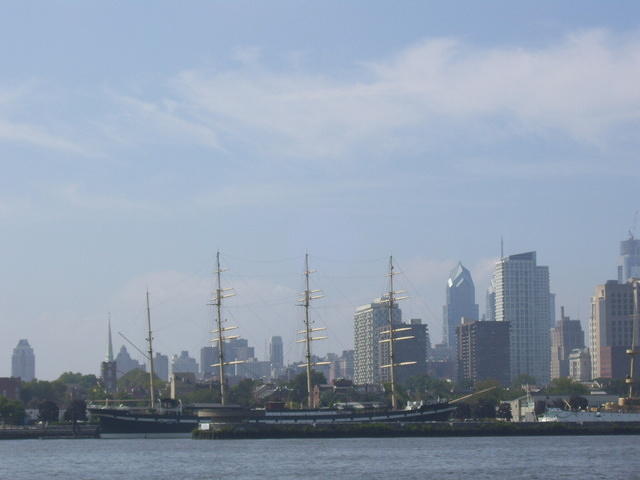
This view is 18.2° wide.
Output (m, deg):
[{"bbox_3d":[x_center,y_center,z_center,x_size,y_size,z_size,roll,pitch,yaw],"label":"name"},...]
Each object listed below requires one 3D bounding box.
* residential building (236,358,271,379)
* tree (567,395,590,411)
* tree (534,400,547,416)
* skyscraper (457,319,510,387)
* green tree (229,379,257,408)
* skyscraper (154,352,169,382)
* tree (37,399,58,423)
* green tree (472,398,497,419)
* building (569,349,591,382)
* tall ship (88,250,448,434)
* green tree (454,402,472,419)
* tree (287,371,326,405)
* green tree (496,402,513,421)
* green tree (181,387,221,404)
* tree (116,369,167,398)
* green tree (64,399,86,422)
[{"bbox_3d":[-80.950,180.070,2404.460,42.000,73.700,26.000,0,-5,-9],"label":"residential building"},{"bbox_3d":[89.270,58.170,690.580,6.700,9.200,6.700,-1,-5,0],"label":"tree"},{"bbox_3d":[74.558,57.492,674.707,5.000,6.500,5.000,0,-5,0],"label":"tree"},{"bbox_3d":[123.650,97.510,1519.190,27.000,74.000,45.000,0,-5,-9],"label":"skyscraper"},{"bbox_3d":[-28.314,57.303,739.459,11.000,12.000,11.000,0,-5,0],"label":"green tree"},{"bbox_3d":[-199.300,184.570,2505.020,19.000,85.700,22.000,0,-5,-9],"label":"skyscraper"},{"bbox_3d":[-82.541,52.264,604.671,6.600,7.300,6.600,0,-5,0],"label":"tree"},{"bbox_3d":[54.806,56.371,664.675,7.500,7.200,7.000,0,-5,0],"label":"green tree"},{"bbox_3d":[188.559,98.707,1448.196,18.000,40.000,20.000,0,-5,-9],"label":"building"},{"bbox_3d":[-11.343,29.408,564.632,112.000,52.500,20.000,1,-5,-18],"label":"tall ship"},{"bbox_3d":[46.670,56.540,650.420,6.000,7.200,6.000,-1,-5,0],"label":"green tree"},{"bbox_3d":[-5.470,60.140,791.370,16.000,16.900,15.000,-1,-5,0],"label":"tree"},{"bbox_3d":[61.926,57.811,669.702,5.600,6.600,5.600,0,-5,0],"label":"green tree"},{"bbox_3d":[-45.580,61.700,760.990,15.000,11.800,13.000,-1,-5,0],"label":"green tree"},{"bbox_3d":[-83.300,70.590,931.690,23.000,20.900,21.000,-1,-5,0],"label":"tree"},{"bbox_3d":[-74.302,52.016,606.653,6.700,7.700,6.700,0,-5,0],"label":"green tree"}]

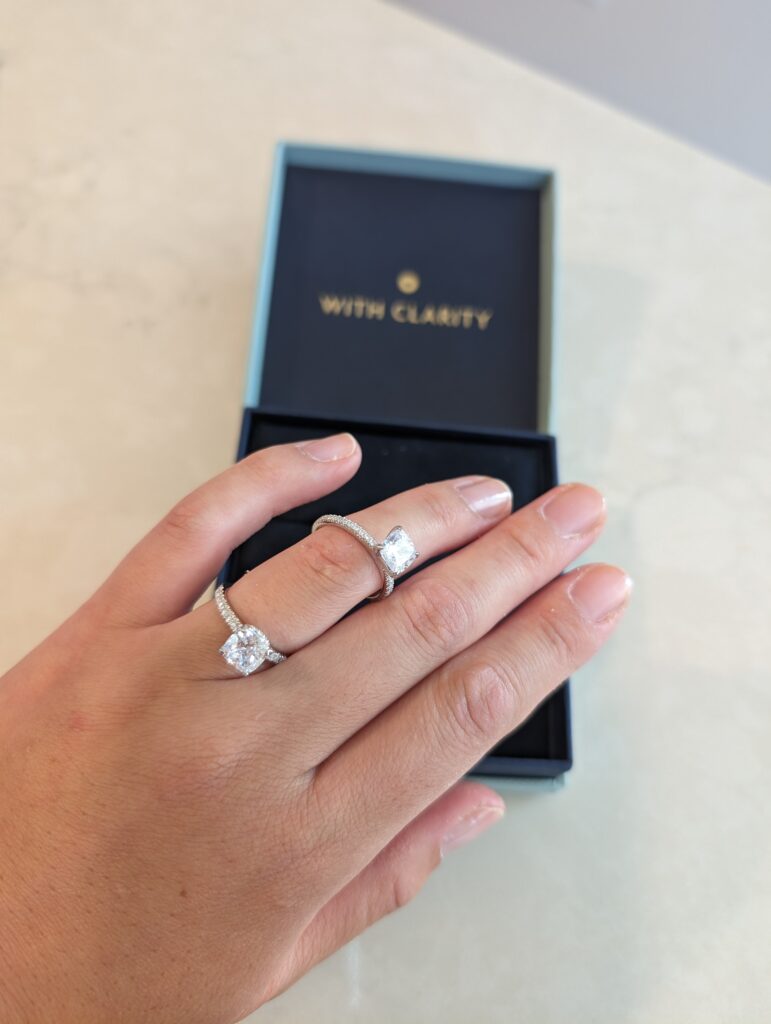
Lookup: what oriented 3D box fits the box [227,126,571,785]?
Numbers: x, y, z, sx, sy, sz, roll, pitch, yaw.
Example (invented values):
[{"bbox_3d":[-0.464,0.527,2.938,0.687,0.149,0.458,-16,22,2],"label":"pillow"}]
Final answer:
[{"bbox_3d":[0.004,-0.024,0.216,0.092,0.035,0.192,5,69,-2],"label":"box"}]

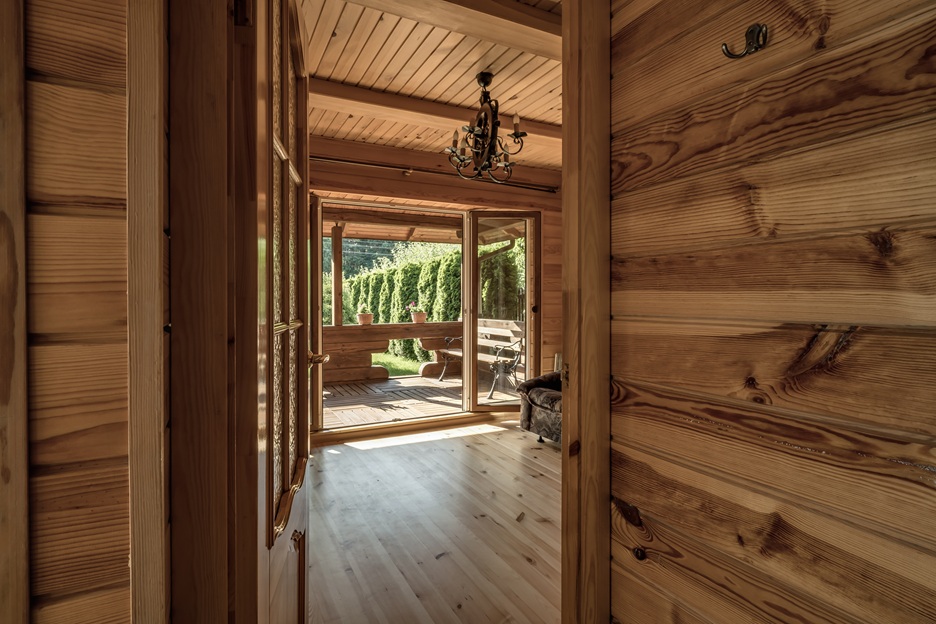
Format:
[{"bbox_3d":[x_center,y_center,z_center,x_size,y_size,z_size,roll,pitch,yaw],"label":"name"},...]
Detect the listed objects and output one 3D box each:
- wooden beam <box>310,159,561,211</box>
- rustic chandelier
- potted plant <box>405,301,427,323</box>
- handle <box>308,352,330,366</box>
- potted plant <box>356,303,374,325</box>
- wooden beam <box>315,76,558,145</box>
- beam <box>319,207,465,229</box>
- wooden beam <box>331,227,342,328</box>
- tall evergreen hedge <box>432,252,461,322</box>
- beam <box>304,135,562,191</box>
[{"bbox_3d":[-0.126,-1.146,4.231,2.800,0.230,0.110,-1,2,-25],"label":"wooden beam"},{"bbox_3d":[0.104,-1.098,2.630,0.460,0.640,0.430,-1,2,-27],"label":"rustic chandelier"},{"bbox_3d":[-0.856,0.020,7.366,0.320,0.340,0.290,-1,2,-27],"label":"potted plant"},{"bbox_3d":[-0.511,0.163,1.520,0.065,0.055,0.110,0,1,-12],"label":"handle"},{"bbox_3d":[-1.641,0.035,6.967,0.290,0.330,0.280,-1,2,-27],"label":"potted plant"},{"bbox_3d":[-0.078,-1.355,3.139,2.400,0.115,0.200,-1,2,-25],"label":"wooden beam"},{"bbox_3d":[-1.115,-1.502,7.221,2.800,0.200,0.180,-1,2,-25],"label":"beam"},{"bbox_3d":[-1.997,-0.545,6.749,0.135,1.550,0.135,-1,2,-27],"label":"wooden beam"},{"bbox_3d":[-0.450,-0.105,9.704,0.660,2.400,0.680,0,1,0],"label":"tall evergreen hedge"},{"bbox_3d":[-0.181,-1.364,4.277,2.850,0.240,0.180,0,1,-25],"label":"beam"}]

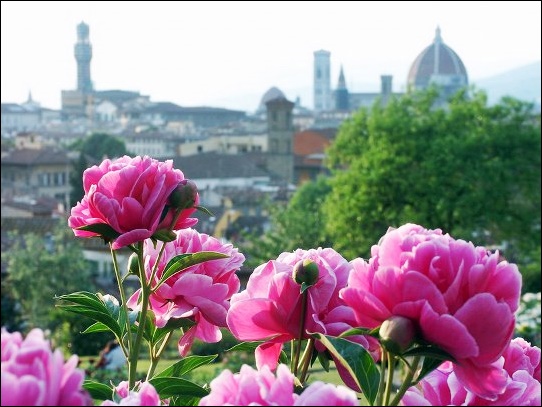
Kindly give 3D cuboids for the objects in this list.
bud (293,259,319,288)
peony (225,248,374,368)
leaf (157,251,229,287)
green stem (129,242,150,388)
[{"bbox_3d":[0.035,0.071,1.490,0.027,0.030,0.027,0,4,0],"label":"bud"},{"bbox_3d":[0.034,0.112,1.560,0.160,0.130,0.150,0,4,0],"label":"peony"},{"bbox_3d":[-0.075,0.063,1.400,0.075,0.018,0.028,-21,18,5],"label":"leaf"},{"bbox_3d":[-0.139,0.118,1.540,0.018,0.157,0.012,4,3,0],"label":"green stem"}]

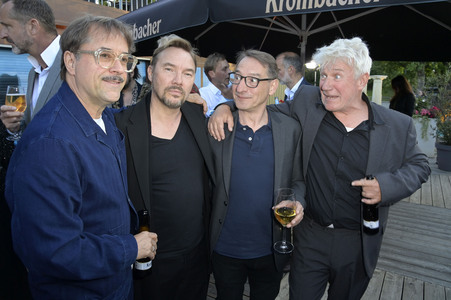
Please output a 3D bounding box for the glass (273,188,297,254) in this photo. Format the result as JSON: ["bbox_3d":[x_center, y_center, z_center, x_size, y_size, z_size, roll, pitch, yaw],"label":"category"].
[{"bbox_3d":[0.208,0.244,1.036,0.073,0.212,0.073,0,16,0],"label":"glass"}]

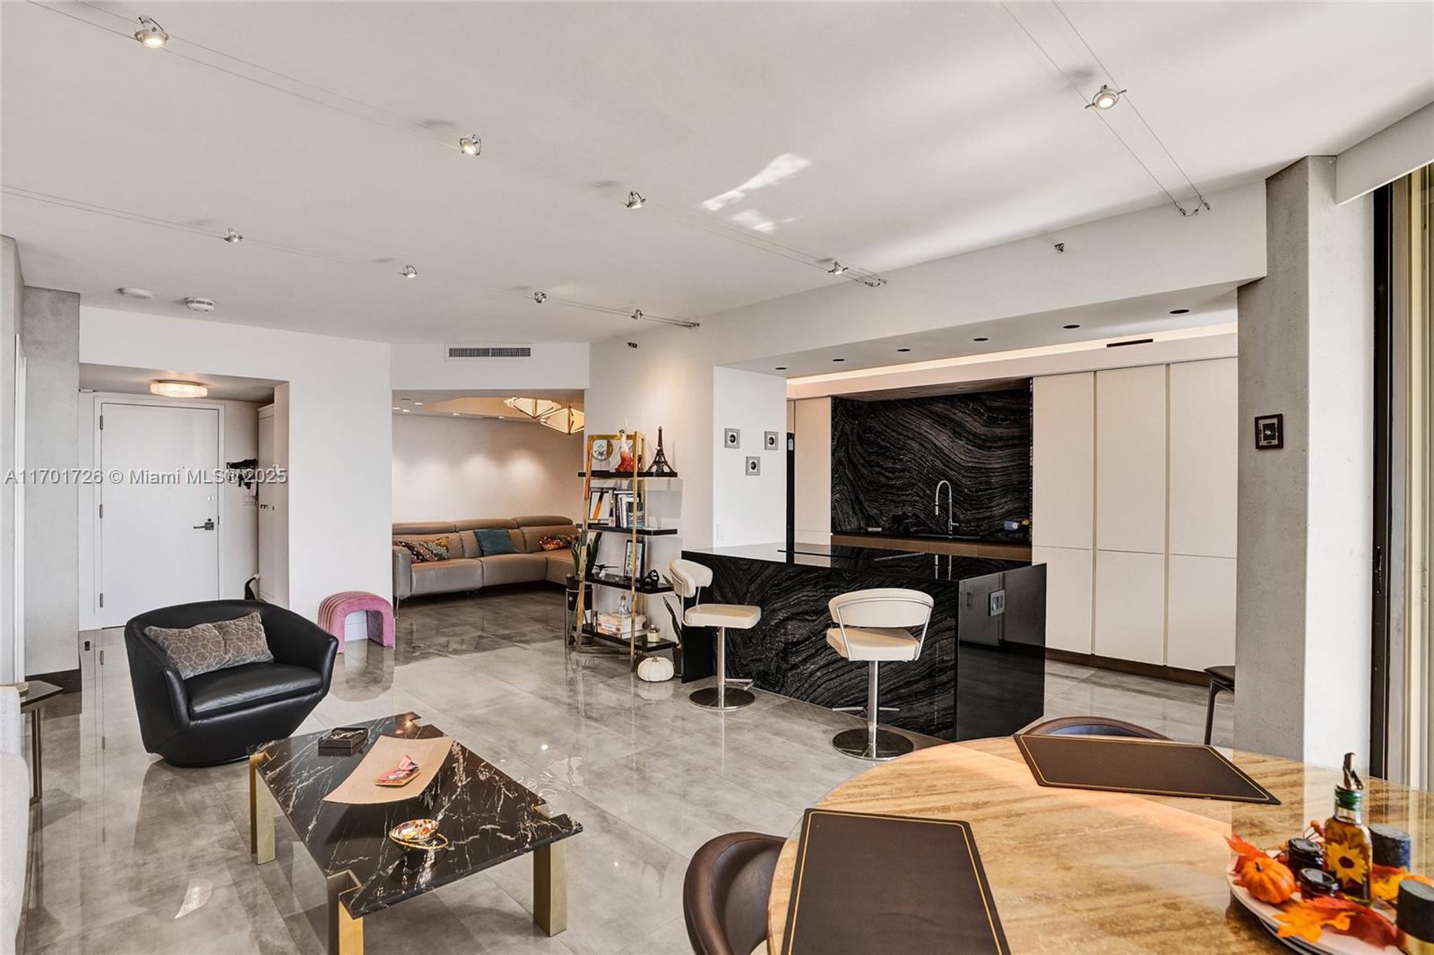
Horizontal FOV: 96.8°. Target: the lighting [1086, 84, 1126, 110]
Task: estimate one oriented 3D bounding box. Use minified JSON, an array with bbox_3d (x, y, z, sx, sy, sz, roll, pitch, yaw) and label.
[{"bbox_3d":[1.178,-1.155,1.935,0.065,0.060,0.100,0,0,-44],"label":"lighting"}]

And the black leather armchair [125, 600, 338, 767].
[{"bbox_3d":[-2.610,1.072,3.460,0.780,0.715,0.820,0,0,37],"label":"black leather armchair"}]

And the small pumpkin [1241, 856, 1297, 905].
[{"bbox_3d":[0.851,0.621,0.985,0.066,0.058,0.066,0,0,41],"label":"small pumpkin"}]

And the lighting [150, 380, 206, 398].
[{"bbox_3d":[-4.540,-0.745,5.380,0.370,0.110,0.370,0,0,-41],"label":"lighting"}]

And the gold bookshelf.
[{"bbox_3d":[-0.745,0.545,5.100,0.980,1.770,0.360,0,0,44],"label":"gold bookshelf"}]

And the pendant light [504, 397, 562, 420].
[{"bbox_3d":[-2.080,-0.790,7.300,0.620,0.240,0.600,0,0,-18],"label":"pendant light"}]

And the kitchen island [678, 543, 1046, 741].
[{"bbox_3d":[0.856,0.973,4.100,1.020,0.915,2.000,0,0,-45],"label":"kitchen island"}]

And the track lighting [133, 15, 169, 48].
[{"bbox_3d":[-1.468,-1.155,1.653,0.070,0.060,0.085,0,0,-44],"label":"track lighting"}]

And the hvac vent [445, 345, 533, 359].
[{"bbox_3d":[-2.070,-1.140,5.790,0.810,0.125,0.030,0,0,0],"label":"hvac vent"}]

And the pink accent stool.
[{"bbox_3d":[-3.056,1.212,5.436,0.420,0.435,0.410,0,0,45],"label":"pink accent stool"}]

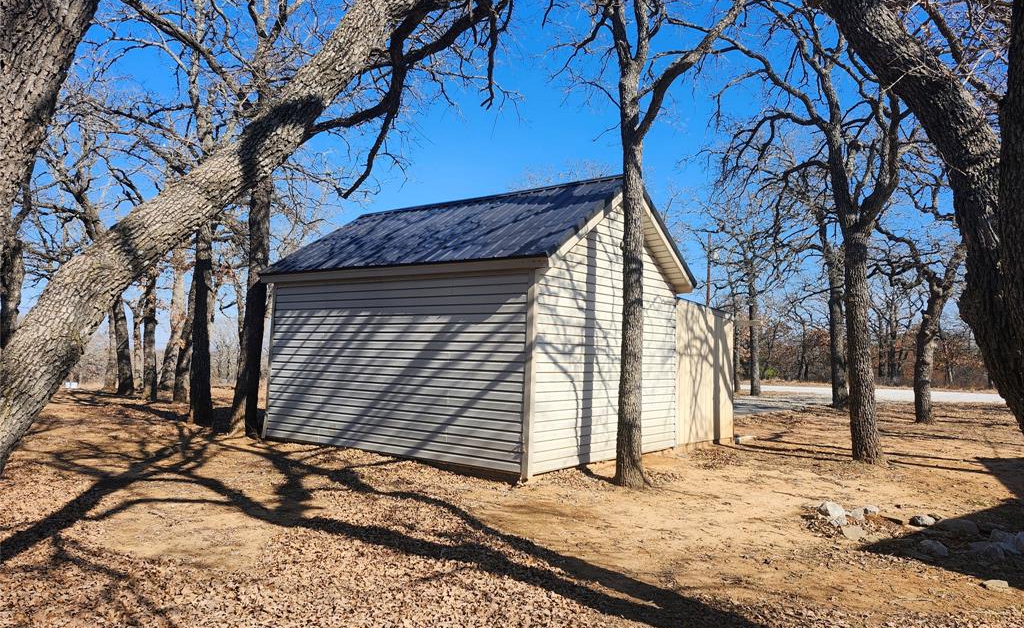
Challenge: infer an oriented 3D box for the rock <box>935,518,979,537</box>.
[{"bbox_3d":[3.915,1.872,5.995,0.345,0.120,0.250,-1,-4,33],"label":"rock"}]

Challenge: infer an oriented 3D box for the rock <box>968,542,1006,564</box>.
[{"bbox_3d":[3.589,1.801,5.138,0.264,0.117,0.209,-1,-4,35],"label":"rock"}]

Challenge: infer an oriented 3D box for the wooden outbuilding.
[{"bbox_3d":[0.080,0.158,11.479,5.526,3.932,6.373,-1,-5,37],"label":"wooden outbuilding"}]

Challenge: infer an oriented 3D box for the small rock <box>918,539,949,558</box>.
[{"bbox_3d":[3.249,1.801,5.247,0.212,0.112,0.168,-1,-4,32],"label":"small rock"}]

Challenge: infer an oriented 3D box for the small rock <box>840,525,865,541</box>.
[{"bbox_3d":[2.871,1.830,5.721,0.199,0.095,0.158,0,-4,27],"label":"small rock"}]

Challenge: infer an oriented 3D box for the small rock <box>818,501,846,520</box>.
[{"bbox_3d":[3.040,1.856,6.455,0.242,0.143,0.192,0,-4,25],"label":"small rock"}]

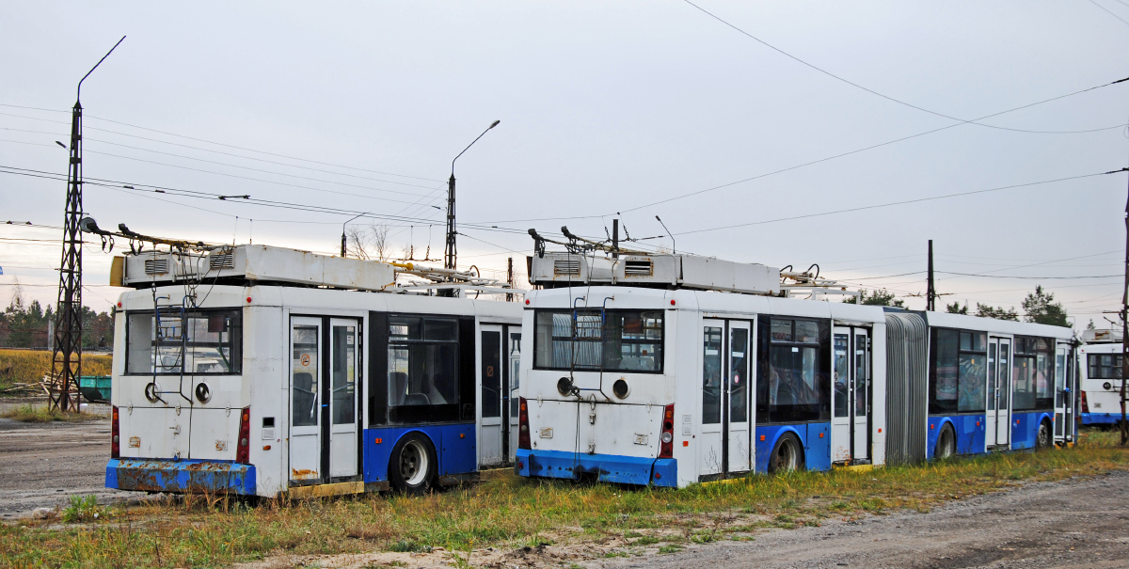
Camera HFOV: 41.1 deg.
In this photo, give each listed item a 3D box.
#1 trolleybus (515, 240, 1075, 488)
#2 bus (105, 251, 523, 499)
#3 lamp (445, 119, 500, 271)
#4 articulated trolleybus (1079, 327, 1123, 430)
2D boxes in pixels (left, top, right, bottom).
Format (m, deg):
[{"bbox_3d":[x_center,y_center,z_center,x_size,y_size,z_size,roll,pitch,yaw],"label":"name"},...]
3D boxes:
[{"bbox_3d":[5.504,1.572,27.208,2.550,3.380,17.750,-1,-3,35],"label":"trolleybus"},{"bbox_3d":[-0.044,1.548,26.351,2.550,3.350,17.700,-2,-4,33],"label":"bus"},{"bbox_3d":[-3.957,-1.012,63.788,2.800,12.000,0.800,-1,-4,32],"label":"lamp"},{"bbox_3d":[20.767,3.500,56.101,2.550,3.350,17.700,0,-3,20],"label":"articulated trolleybus"}]

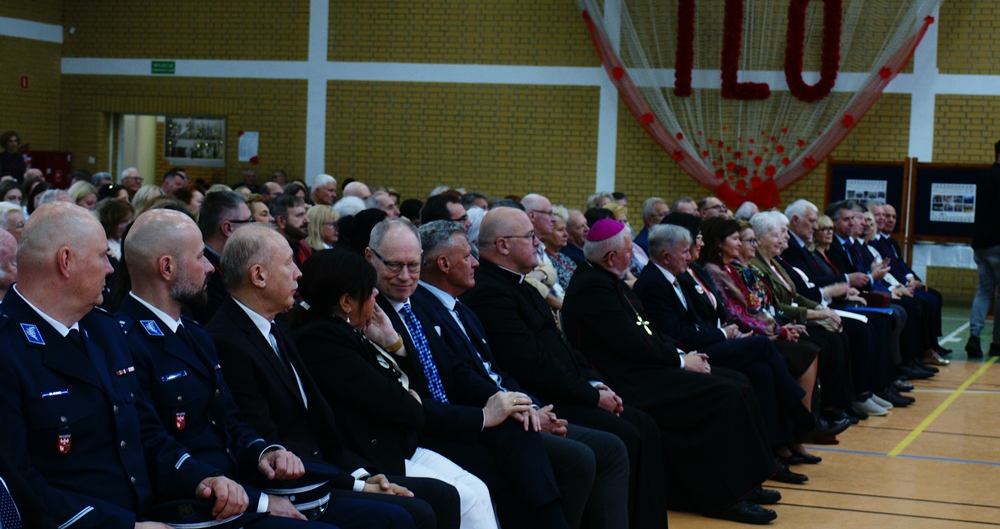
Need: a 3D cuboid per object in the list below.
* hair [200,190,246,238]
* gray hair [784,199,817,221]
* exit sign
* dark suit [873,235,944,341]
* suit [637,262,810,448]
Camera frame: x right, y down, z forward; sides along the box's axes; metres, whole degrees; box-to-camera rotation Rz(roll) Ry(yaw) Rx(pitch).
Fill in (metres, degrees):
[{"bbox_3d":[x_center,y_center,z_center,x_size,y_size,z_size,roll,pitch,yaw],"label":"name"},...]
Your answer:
[{"bbox_3d":[-1.014,-0.184,6.800,0.165,0.175,0.160,2,2,-4],"label":"hair"},{"bbox_3d":[1.811,-0.322,11.200,0.160,0.145,0.165,4,3,28],"label":"gray hair"},{"bbox_3d":[-4.806,-2.800,26.602,0.380,0.178,0.020,3,3,19],"label":"exit sign"},{"bbox_3d":[3.595,0.218,16.567,0.720,0.950,0.520,3,3,19],"label":"dark suit"},{"bbox_3d":[1.085,0.462,9.270,0.860,0.960,0.520,3,3,19],"label":"suit"}]

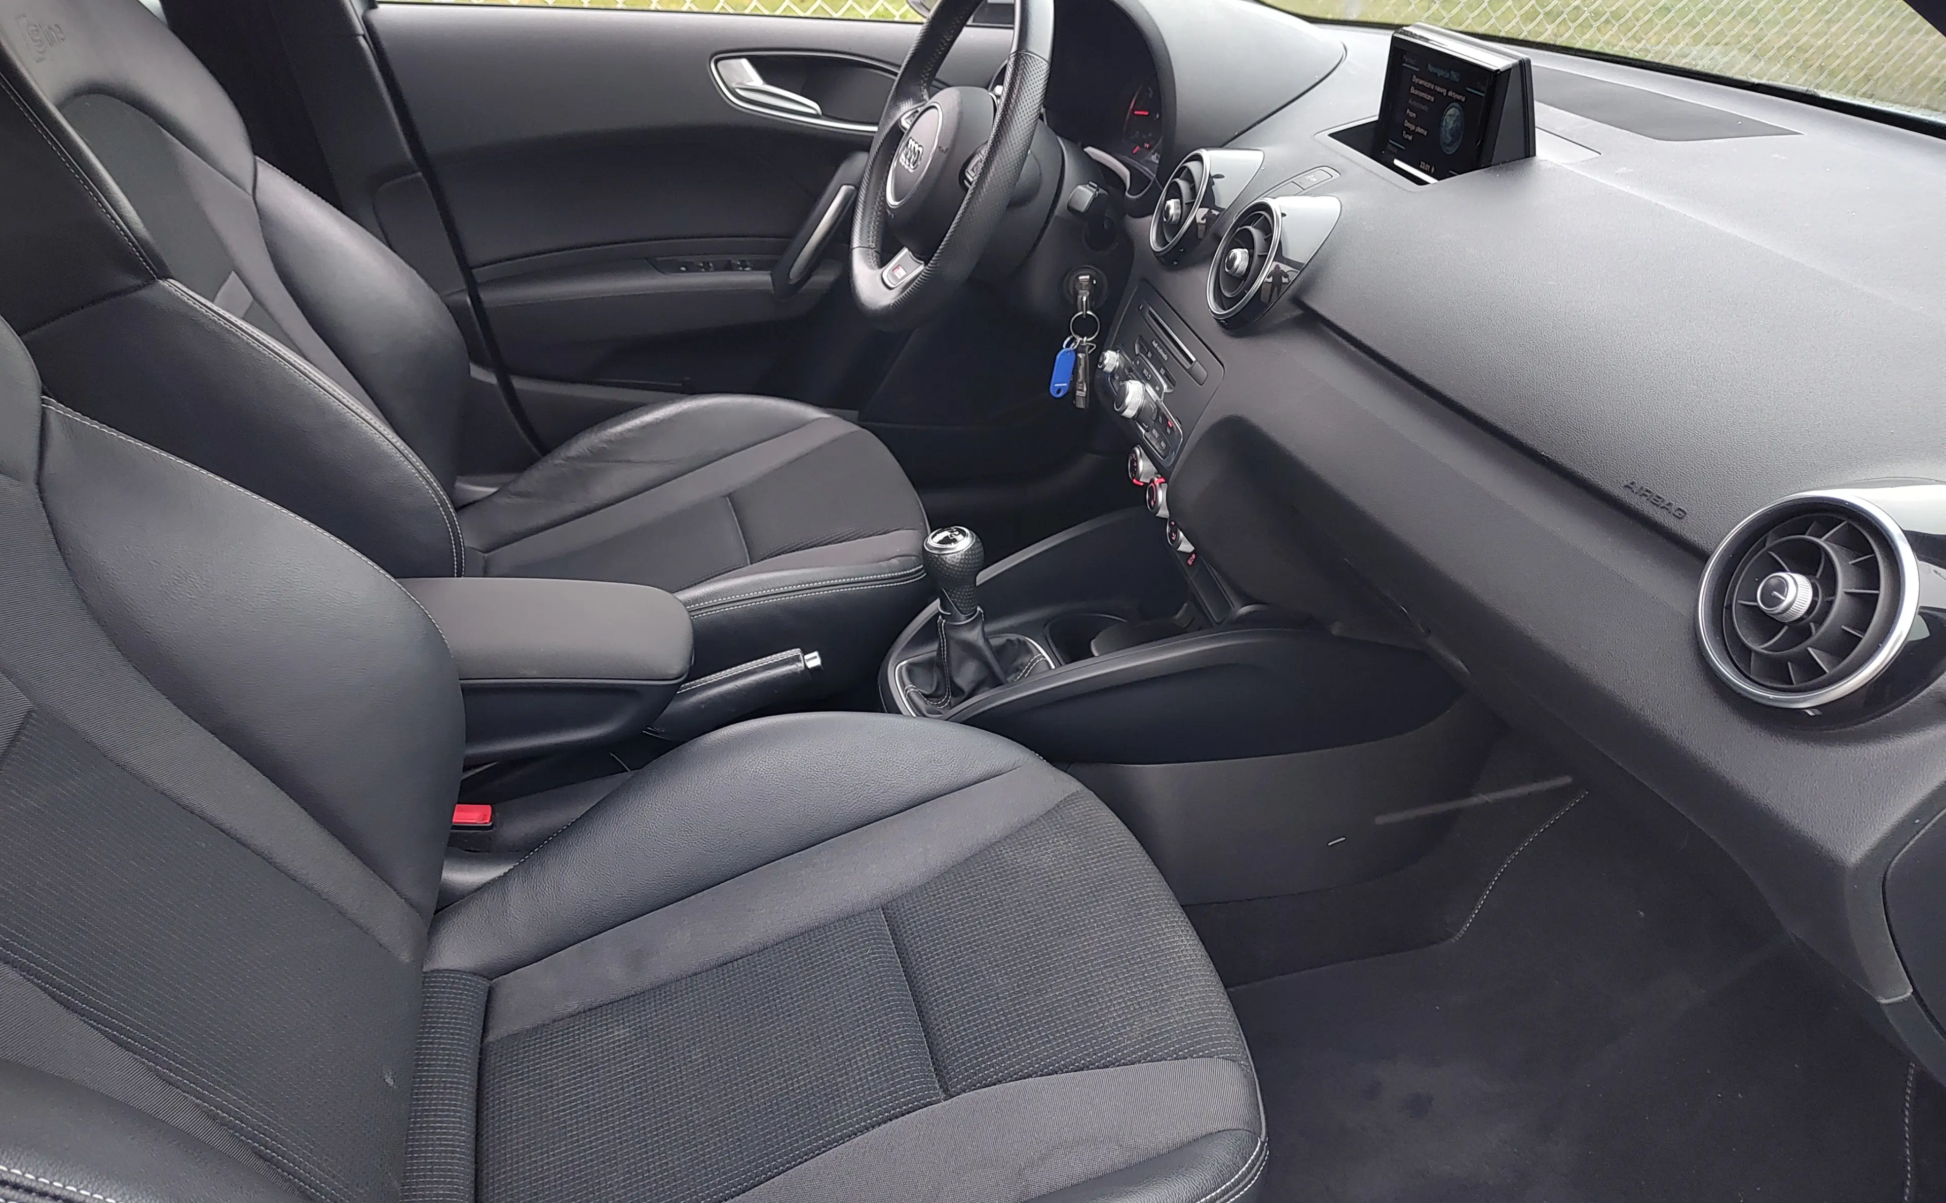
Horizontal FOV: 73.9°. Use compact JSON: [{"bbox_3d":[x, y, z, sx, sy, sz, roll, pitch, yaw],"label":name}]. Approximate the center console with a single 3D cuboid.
[{"bbox_3d":[0.170,0.000,1.139,0.500,0.500,0.270,-9,33,-14],"label":"center console"}]

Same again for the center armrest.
[{"bbox_3d":[-0.349,0.043,0.988,0.275,0.100,0.135,-4,32,-17],"label":"center armrest"}]

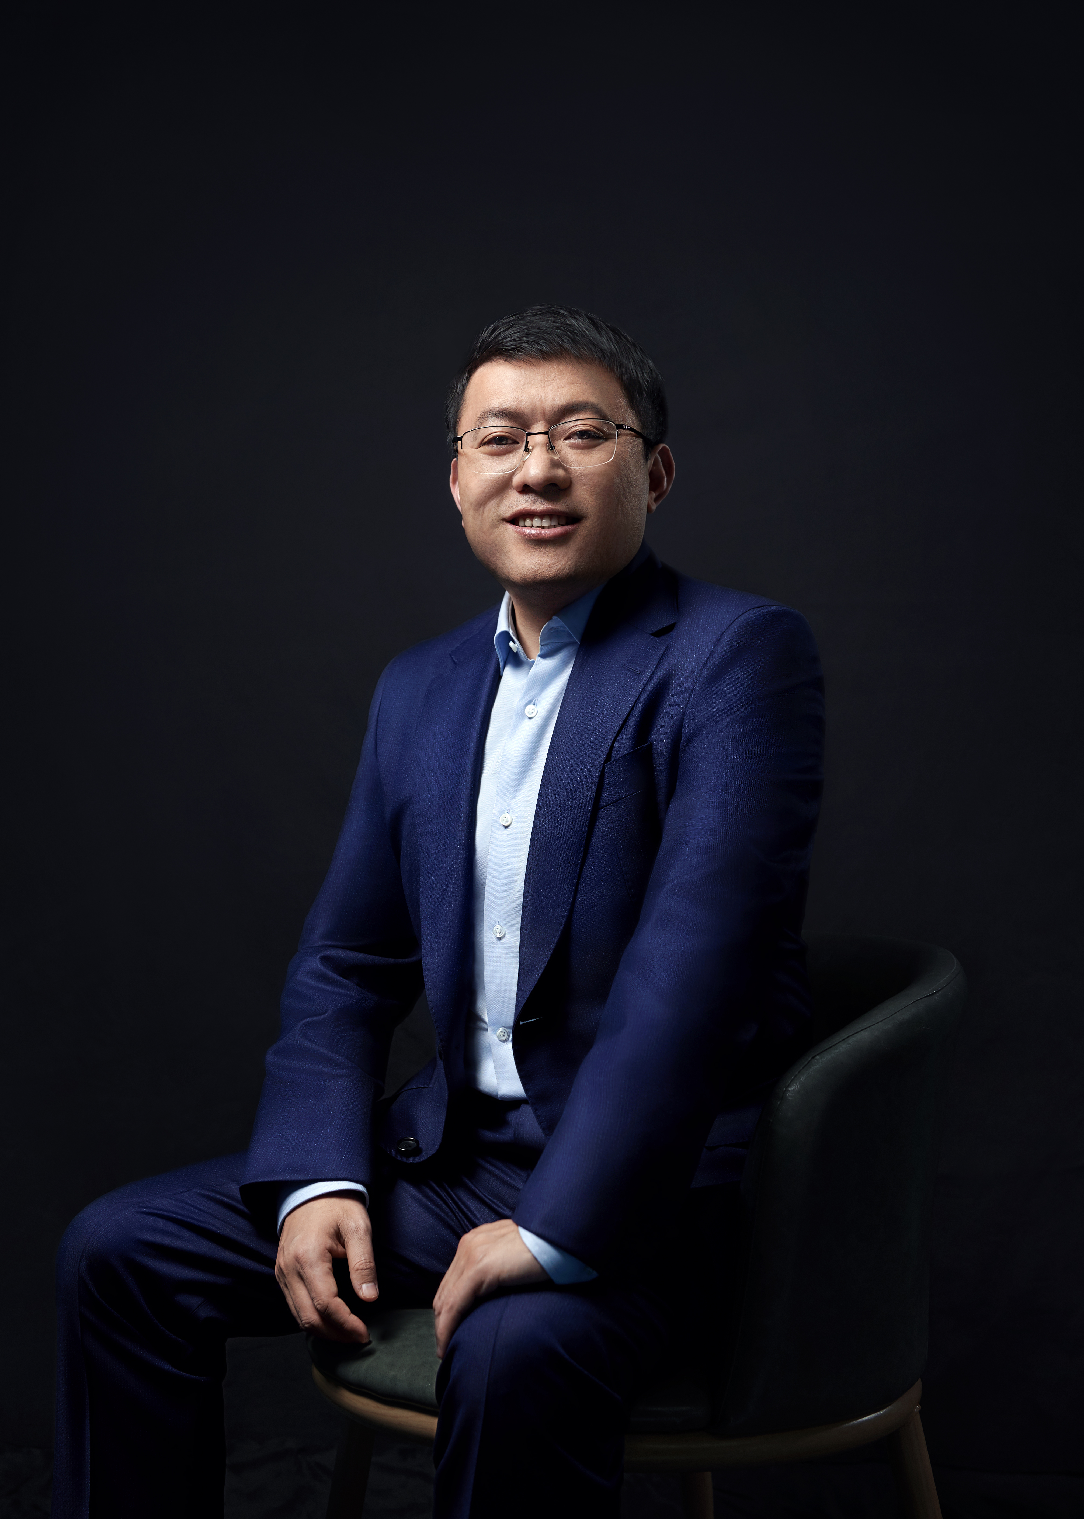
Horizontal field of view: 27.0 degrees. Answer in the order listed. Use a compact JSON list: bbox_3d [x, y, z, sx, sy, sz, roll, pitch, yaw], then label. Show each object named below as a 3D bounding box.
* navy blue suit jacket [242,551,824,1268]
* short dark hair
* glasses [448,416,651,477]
[{"bbox_3d":[-0.005,0.115,1.880,0.530,0.610,0.450,1,2,37],"label":"navy blue suit jacket"},{"bbox_3d":[0.014,-0.297,1.890,0.178,0.160,0.200,-3,2,10],"label":"short dark hair"},{"bbox_3d":[0.010,-0.254,1.860,0.146,0.043,0.138,-3,2,10],"label":"glasses"}]

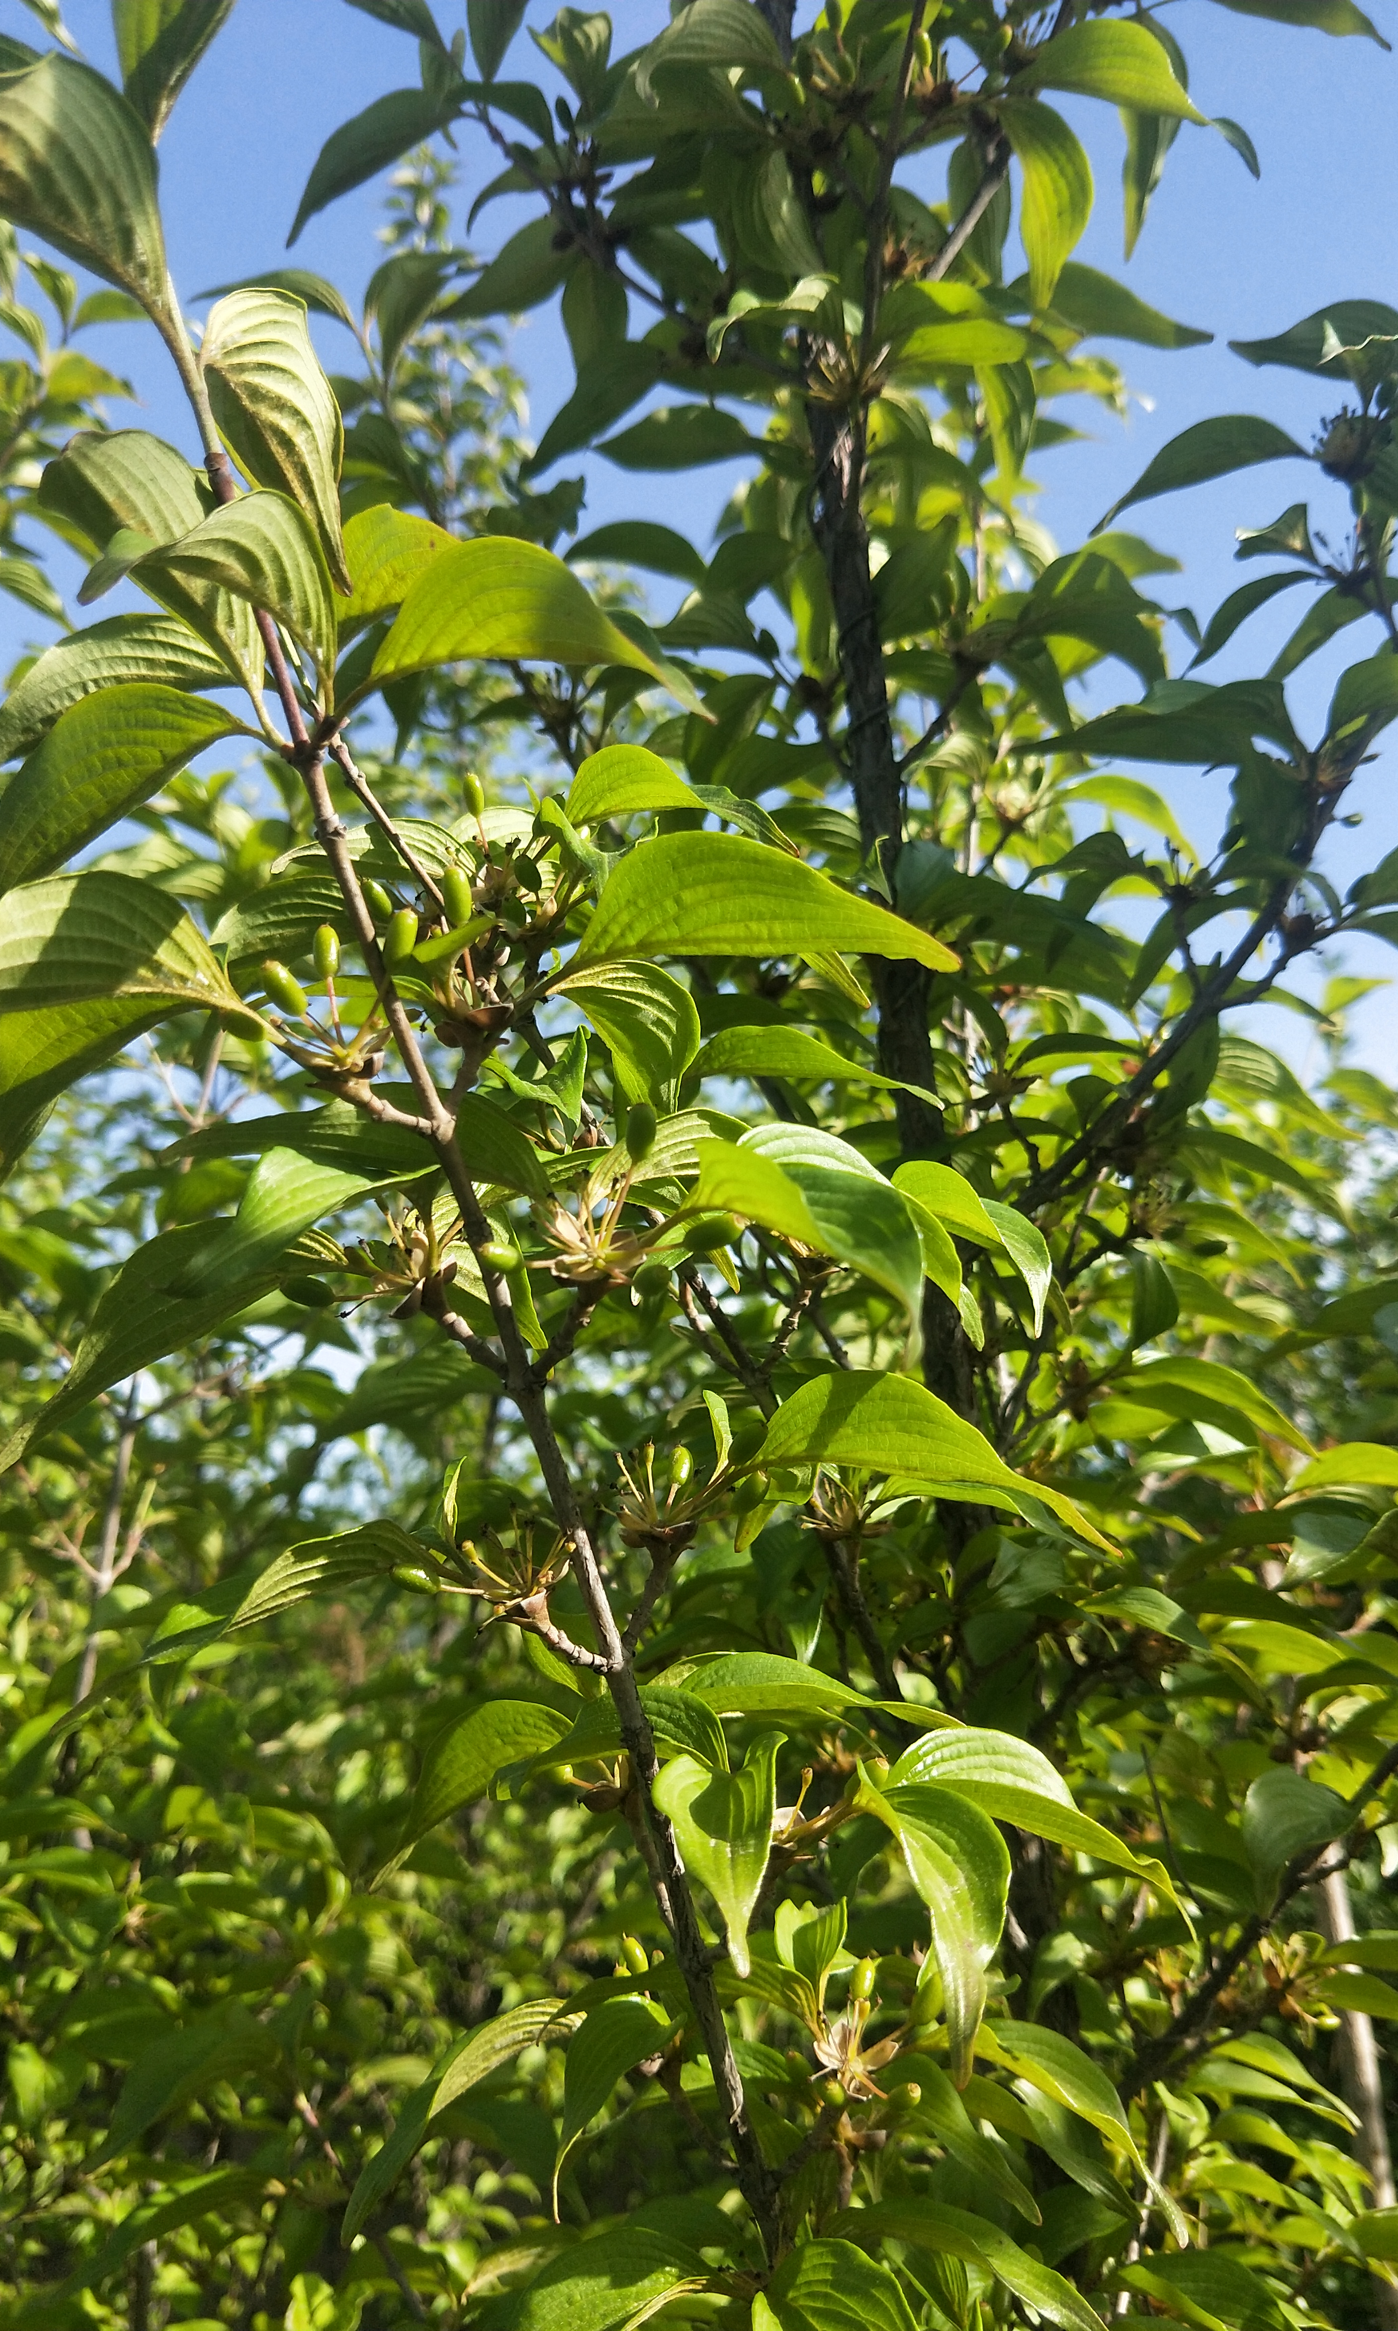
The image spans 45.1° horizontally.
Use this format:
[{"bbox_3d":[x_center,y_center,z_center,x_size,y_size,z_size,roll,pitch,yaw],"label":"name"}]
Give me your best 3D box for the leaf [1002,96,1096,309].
[{"bbox_3d":[0.125,-0.342,0.600,0.034,0.081,0.018,0,-9,-36],"label":"leaf"}]

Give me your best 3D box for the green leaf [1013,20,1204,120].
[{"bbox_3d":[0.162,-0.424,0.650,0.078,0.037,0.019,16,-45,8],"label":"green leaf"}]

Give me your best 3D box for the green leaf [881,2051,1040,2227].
[{"bbox_3d":[0.076,0.278,0.480,0.019,0.064,0.027,-39,7,37],"label":"green leaf"}]

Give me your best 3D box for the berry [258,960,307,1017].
[{"bbox_3d":[-0.096,-0.041,0.390,0.007,0.015,0.007,-37,7,0],"label":"berry"}]

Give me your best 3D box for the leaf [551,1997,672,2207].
[{"bbox_3d":[-0.026,0.271,0.490,0.030,0.065,0.016,22,-11,39],"label":"leaf"}]

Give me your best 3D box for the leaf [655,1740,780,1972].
[{"bbox_3d":[0.004,0.176,0.430,0.031,0.060,0.024,-5,-27,-3],"label":"leaf"}]

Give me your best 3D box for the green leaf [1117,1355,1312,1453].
[{"bbox_3d":[0.193,0.089,0.630,0.076,0.020,0.034,21,21,8],"label":"green leaf"}]

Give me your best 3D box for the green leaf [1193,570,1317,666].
[{"bbox_3d":[0.204,-0.202,0.620,0.076,0.018,0.028,-37,-23,-23],"label":"green leaf"}]

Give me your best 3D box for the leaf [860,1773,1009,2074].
[{"bbox_3d":[0.061,0.194,0.430,0.030,0.076,0.024,-7,-33,-48],"label":"leaf"}]

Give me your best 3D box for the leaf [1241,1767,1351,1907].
[{"bbox_3d":[0.267,0.298,0.750,0.043,0.063,0.020,26,-11,34],"label":"leaf"}]

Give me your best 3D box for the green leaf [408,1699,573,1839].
[{"bbox_3d":[-0.060,0.173,0.480,0.058,0.030,0.026,-31,-12,6],"label":"green leaf"}]

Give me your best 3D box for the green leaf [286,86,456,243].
[{"bbox_3d":[-0.120,-0.367,0.620,0.074,0.022,0.030,-38,-18,0],"label":"green leaf"}]

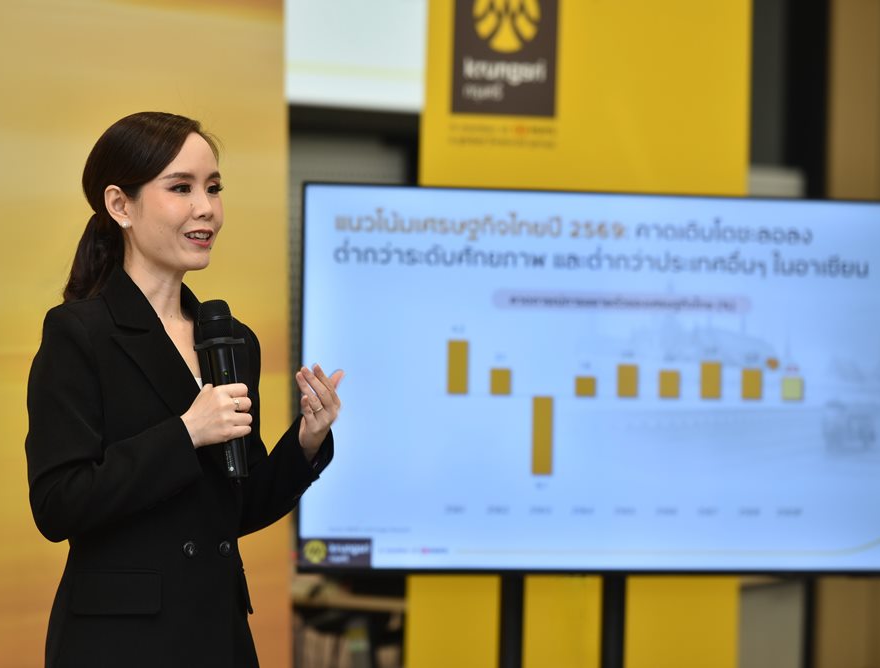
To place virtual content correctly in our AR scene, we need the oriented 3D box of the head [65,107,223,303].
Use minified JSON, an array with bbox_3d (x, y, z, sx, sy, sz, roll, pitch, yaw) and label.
[{"bbox_3d":[-0.423,-0.184,6.580,0.235,0.262,0.168,1,0,37],"label":"head"}]

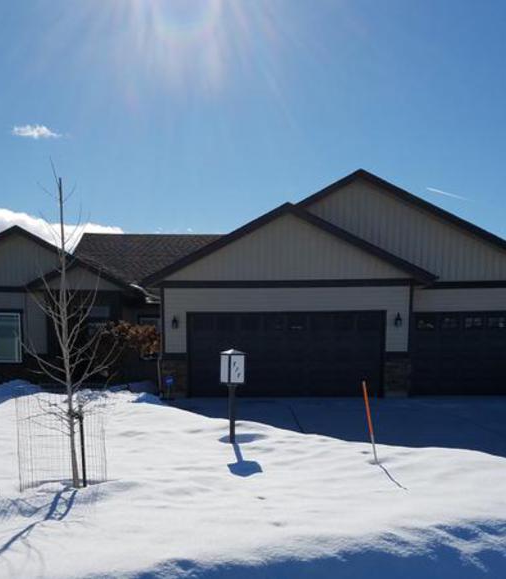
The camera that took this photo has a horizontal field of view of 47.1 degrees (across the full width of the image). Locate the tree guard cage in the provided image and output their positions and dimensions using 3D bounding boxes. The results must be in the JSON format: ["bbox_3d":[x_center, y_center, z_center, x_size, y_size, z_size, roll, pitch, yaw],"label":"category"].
[{"bbox_3d":[-1.710,1.340,5.200,0.800,0.920,0.800,0,-5,0],"label":"tree guard cage"}]

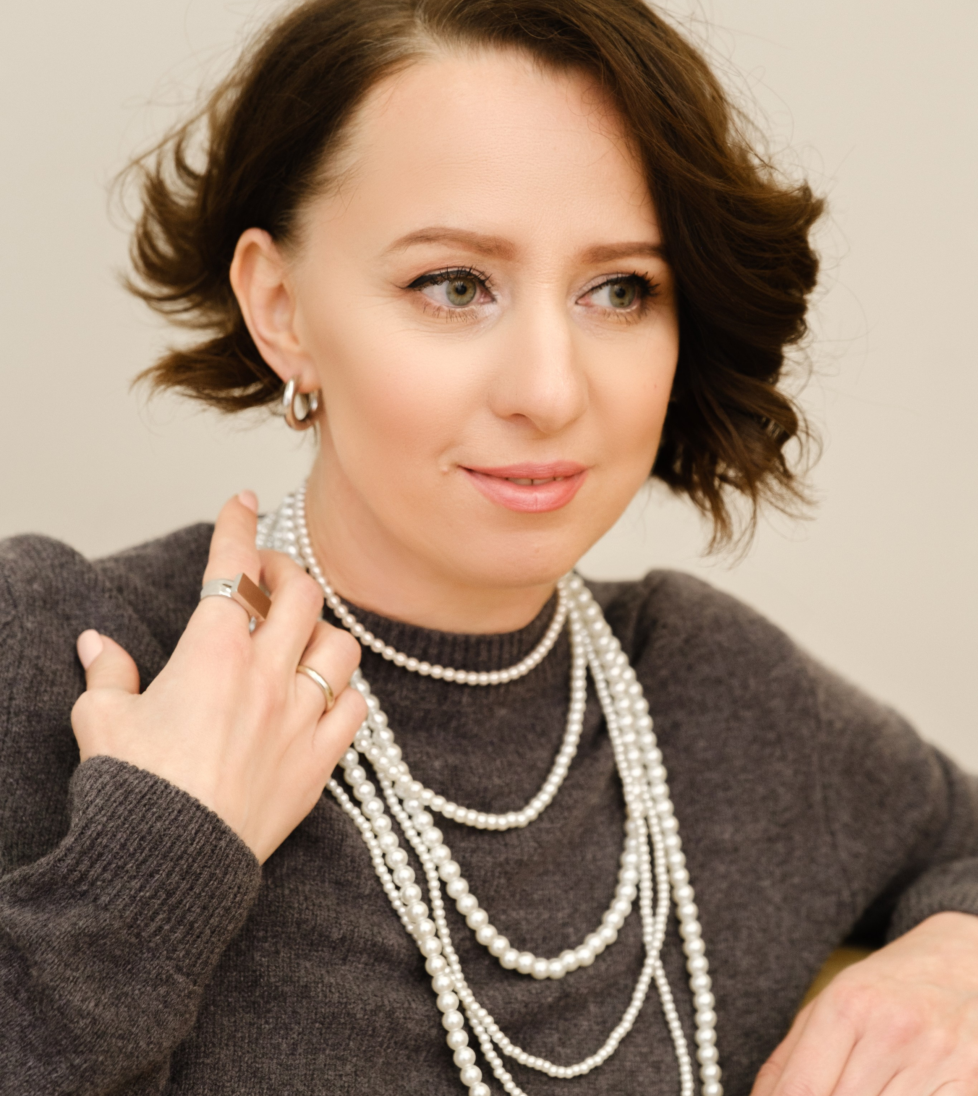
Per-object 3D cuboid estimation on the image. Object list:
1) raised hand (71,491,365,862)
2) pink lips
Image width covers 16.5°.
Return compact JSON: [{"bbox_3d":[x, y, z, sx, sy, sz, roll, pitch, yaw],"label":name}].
[{"bbox_3d":[-0.097,0.047,1.232,0.104,0.128,0.075,17,-5,10],"label":"raised hand"},{"bbox_3d":[0.013,-0.024,1.272,0.048,0.019,0.018,-1,6,-21],"label":"pink lips"}]

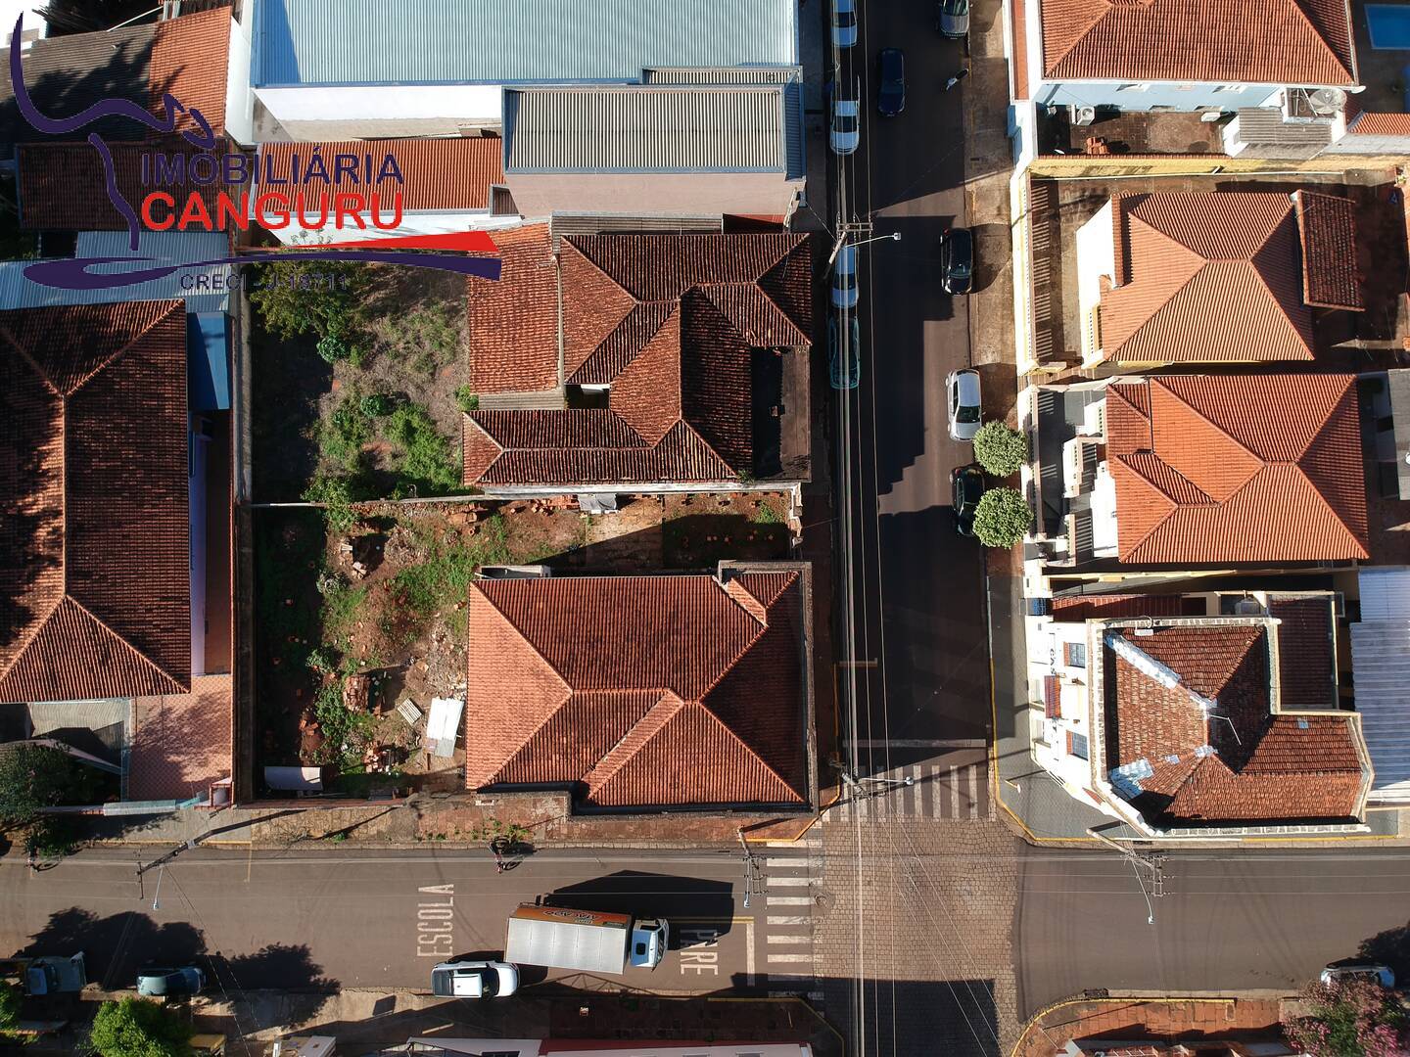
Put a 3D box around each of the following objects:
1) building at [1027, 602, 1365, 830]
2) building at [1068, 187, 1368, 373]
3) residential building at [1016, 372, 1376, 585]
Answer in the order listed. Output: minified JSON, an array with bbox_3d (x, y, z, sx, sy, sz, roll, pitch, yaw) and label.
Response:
[{"bbox_3d":[25.942,9.407,53.982,14.758,8.000,11.614,0,86,-3],"label":"building"},{"bbox_3d":[29.878,-14.204,58.383,14.969,5.300,9.697,0,87,-3],"label":"building"},{"bbox_3d":[28.396,-3.012,57.756,17.345,5.100,11.095,0,87,-3],"label":"residential building"}]

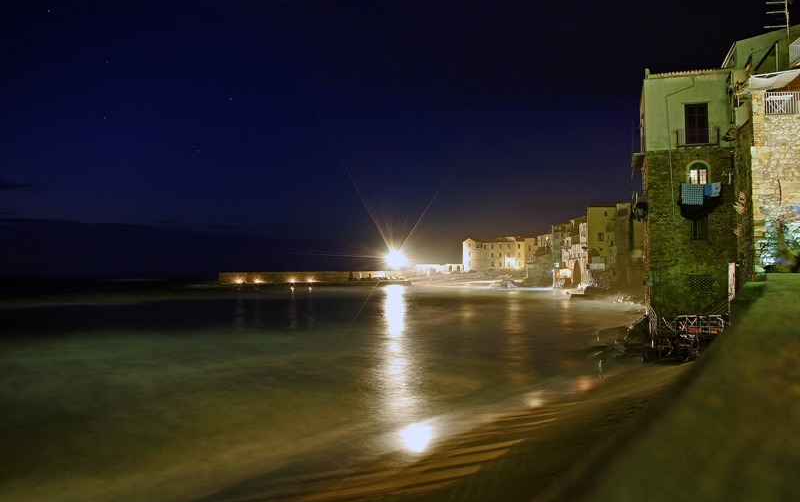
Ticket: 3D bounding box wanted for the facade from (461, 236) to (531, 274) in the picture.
[{"bbox_3d":[42.349,1.303,261.000,30.000,15.500,12.000,-1,-2,9],"label":"facade"}]

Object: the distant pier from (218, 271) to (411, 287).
[{"bbox_3d":[-41.263,13.513,290.000,92.000,7.000,11.000,0,-2,0],"label":"distant pier"}]

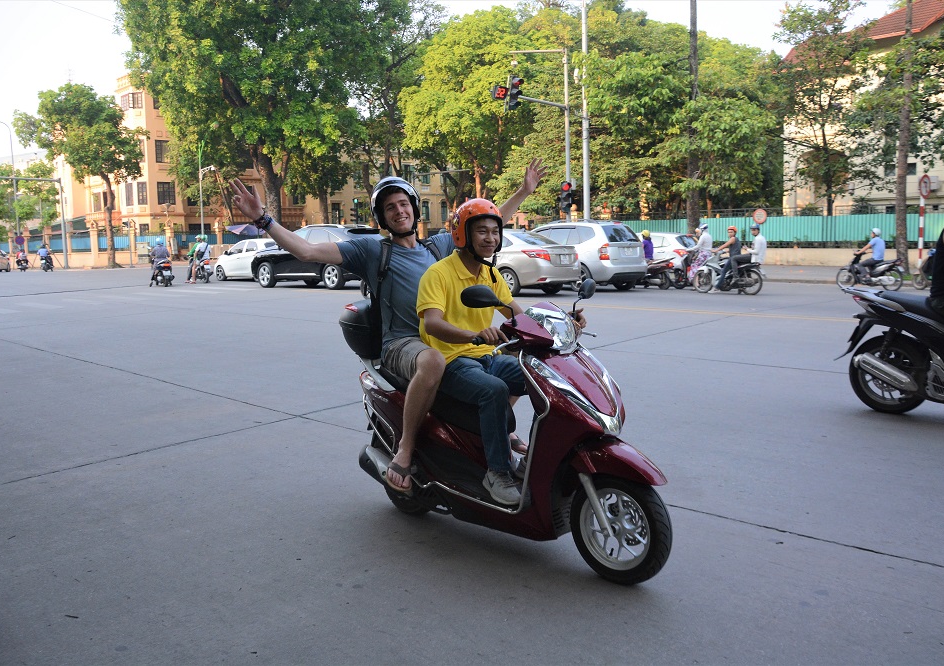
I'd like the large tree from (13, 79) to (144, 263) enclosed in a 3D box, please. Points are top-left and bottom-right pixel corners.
[{"bbox_3d":[-20.314,-8.265,39.000,6.700,9.500,6.700,-1,8,0],"label":"large tree"}]

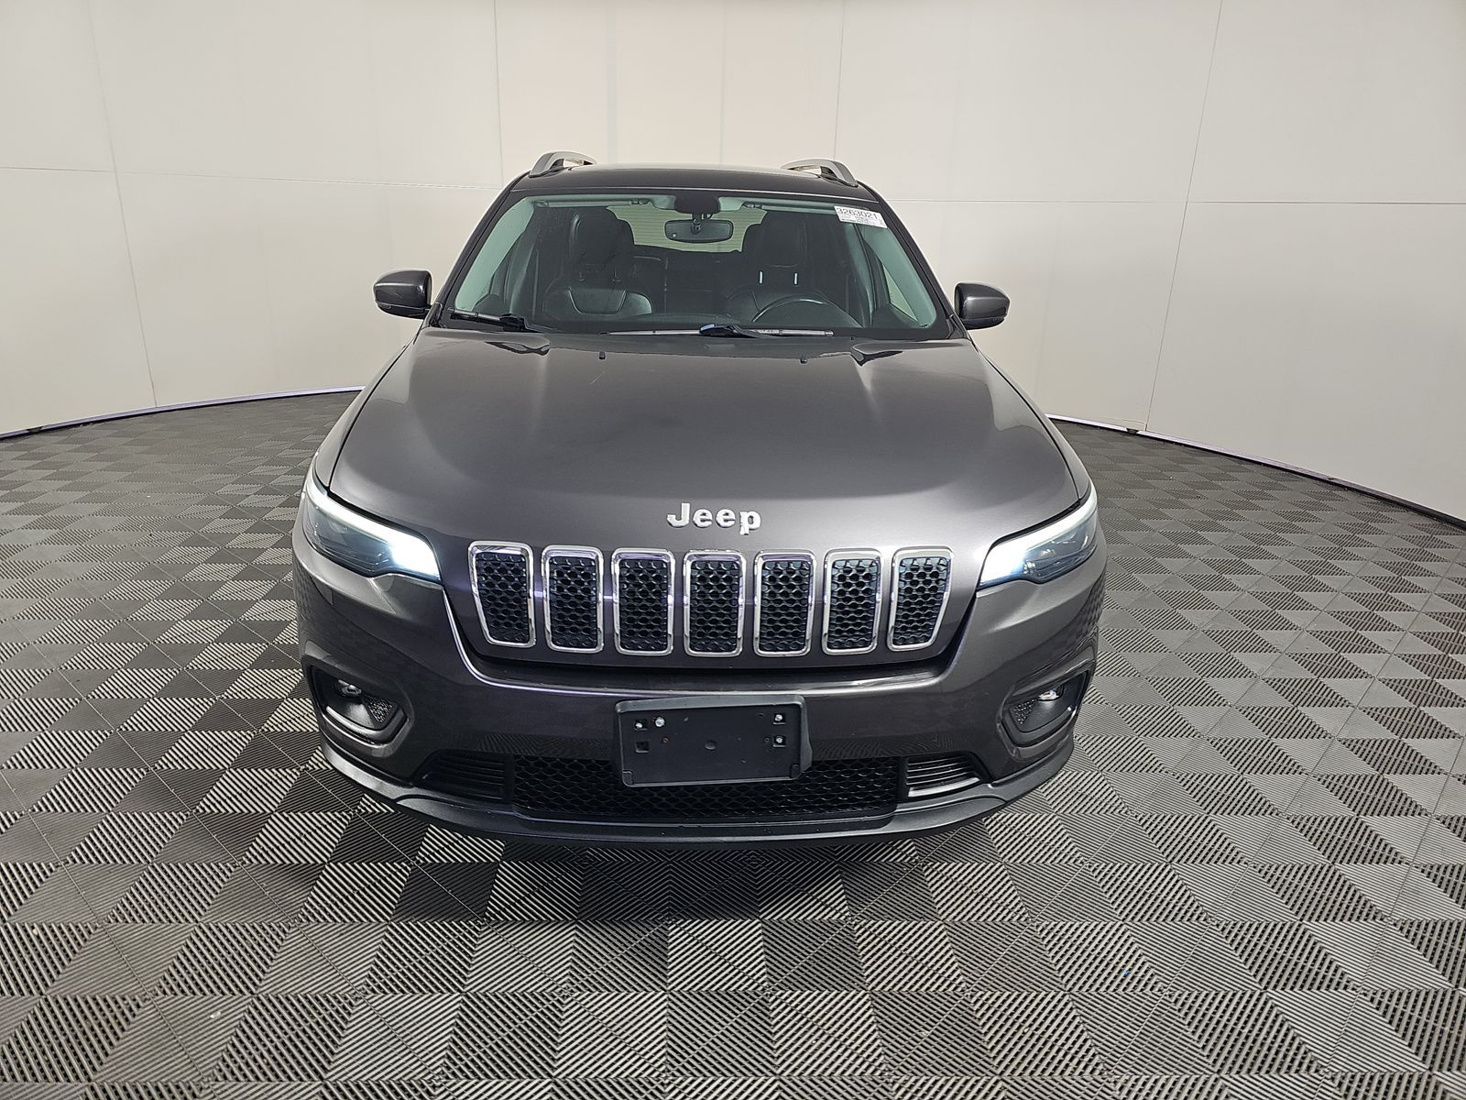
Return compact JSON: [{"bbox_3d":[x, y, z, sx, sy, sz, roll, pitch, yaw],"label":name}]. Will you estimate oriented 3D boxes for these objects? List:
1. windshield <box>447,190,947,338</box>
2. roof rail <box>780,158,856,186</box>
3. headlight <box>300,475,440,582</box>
[{"bbox_3d":[-0.102,-0.885,2.981,1.430,0.425,0.800,0,20,-4],"label":"windshield"},{"bbox_3d":[0.356,-1.612,4.211,0.100,0.115,1.770,0,20,-4],"label":"roof rail"},{"bbox_3d":[-0.737,-0.063,2.004,0.350,0.185,0.400,0,20,-4],"label":"headlight"}]

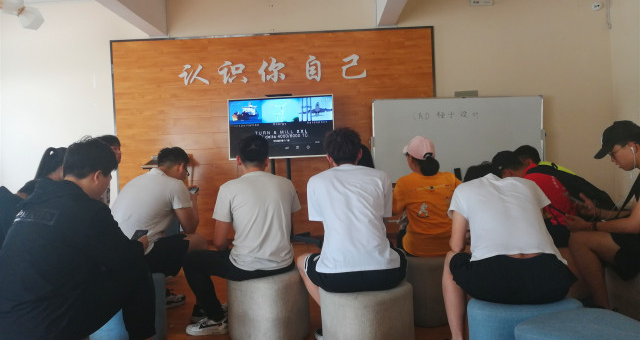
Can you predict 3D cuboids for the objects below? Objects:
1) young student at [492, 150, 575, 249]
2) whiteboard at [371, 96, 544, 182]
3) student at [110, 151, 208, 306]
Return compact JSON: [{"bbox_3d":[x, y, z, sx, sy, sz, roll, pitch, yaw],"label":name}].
[{"bbox_3d":[1.359,0.383,3.225,0.740,1.060,0.520,-1,2,34],"label":"young student"},{"bbox_3d":[1.494,-0.325,5.404,1.870,0.910,0.050,-2,2,-6],"label":"whiteboard"},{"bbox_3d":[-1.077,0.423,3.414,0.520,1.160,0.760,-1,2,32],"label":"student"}]

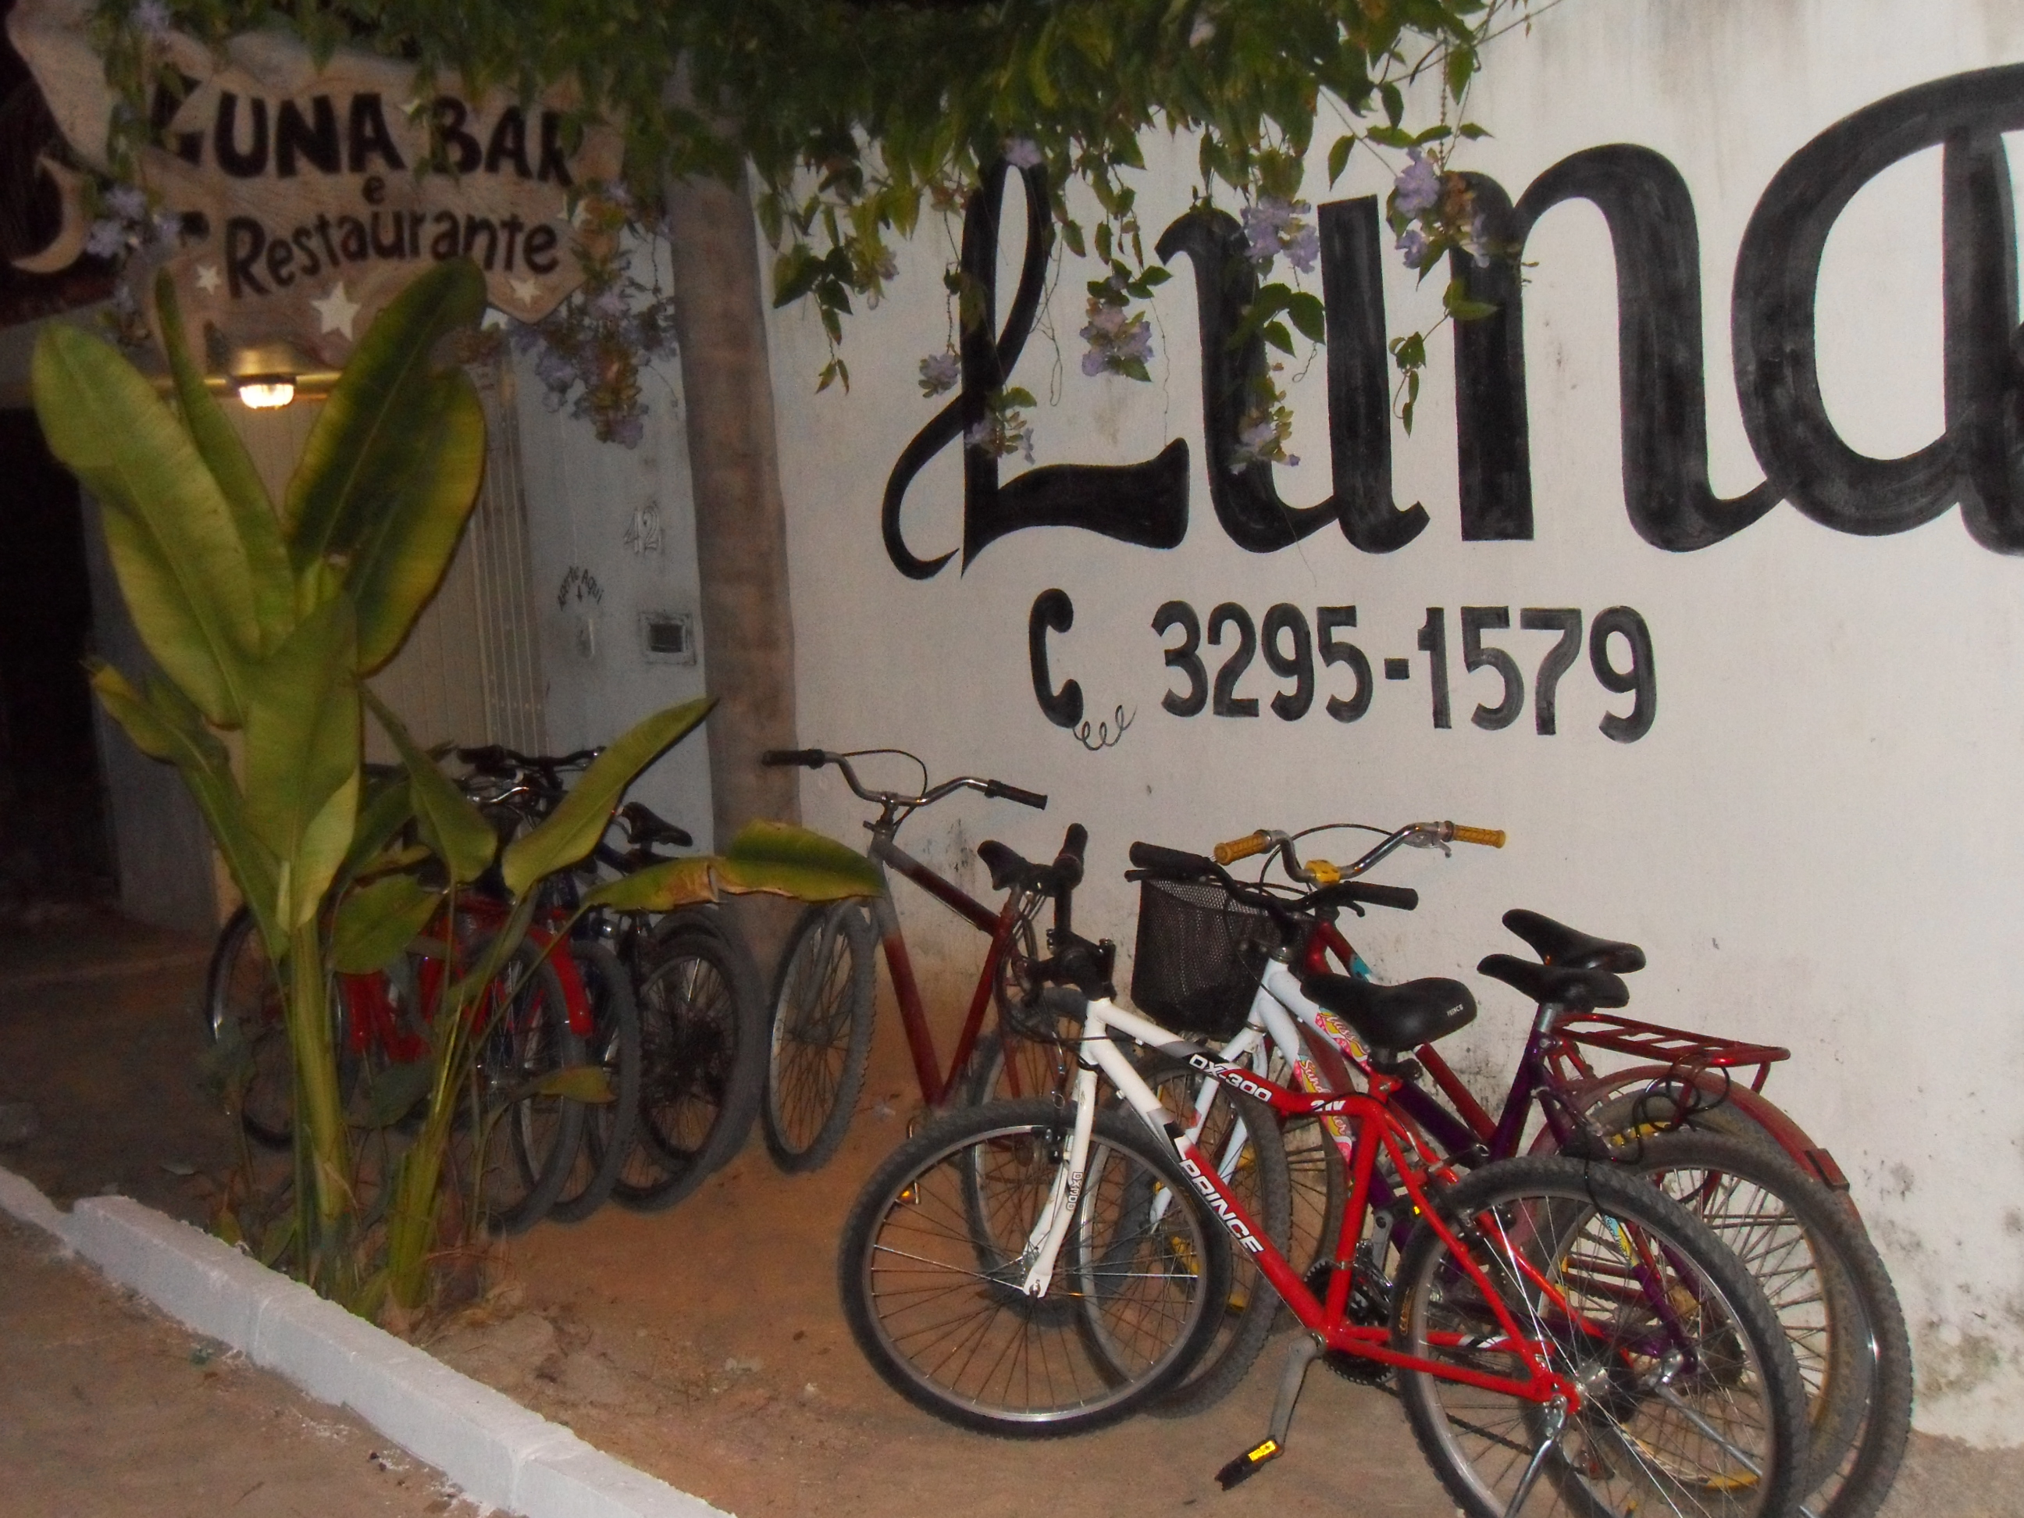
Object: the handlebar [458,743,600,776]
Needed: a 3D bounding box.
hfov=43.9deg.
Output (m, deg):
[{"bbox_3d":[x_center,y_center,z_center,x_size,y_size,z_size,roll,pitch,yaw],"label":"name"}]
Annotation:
[{"bbox_3d":[-1.200,0.002,6.500,0.530,0.090,0.150,1,4,-33],"label":"handlebar"}]

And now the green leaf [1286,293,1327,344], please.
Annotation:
[{"bbox_3d":[0.540,-0.806,4.600,0.073,0.093,0.040,0,8,24],"label":"green leaf"}]

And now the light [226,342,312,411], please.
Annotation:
[{"bbox_3d":[-2.421,-1.248,8.200,0.270,0.220,0.260,-5,7,-17],"label":"light"}]

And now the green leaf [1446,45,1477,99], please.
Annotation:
[{"bbox_3d":[0.760,-1.161,4.250,0.054,0.092,0.025,0,8,24],"label":"green leaf"}]

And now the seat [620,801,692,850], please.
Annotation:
[{"bbox_3d":[-0.855,0.159,5.950,0.170,0.110,0.250,3,3,-33],"label":"seat"}]

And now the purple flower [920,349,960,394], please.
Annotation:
[{"bbox_3d":[-0.156,-0.840,5.450,0.089,0.104,0.080,-2,7,18],"label":"purple flower"}]

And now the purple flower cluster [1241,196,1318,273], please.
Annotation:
[{"bbox_3d":[0.502,-0.986,4.720,0.145,0.142,0.125,-2,8,7],"label":"purple flower cluster"}]

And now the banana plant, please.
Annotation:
[{"bbox_3d":[-1.110,0.039,5.000,1.580,2.040,1.200,-4,7,-6],"label":"banana plant"}]

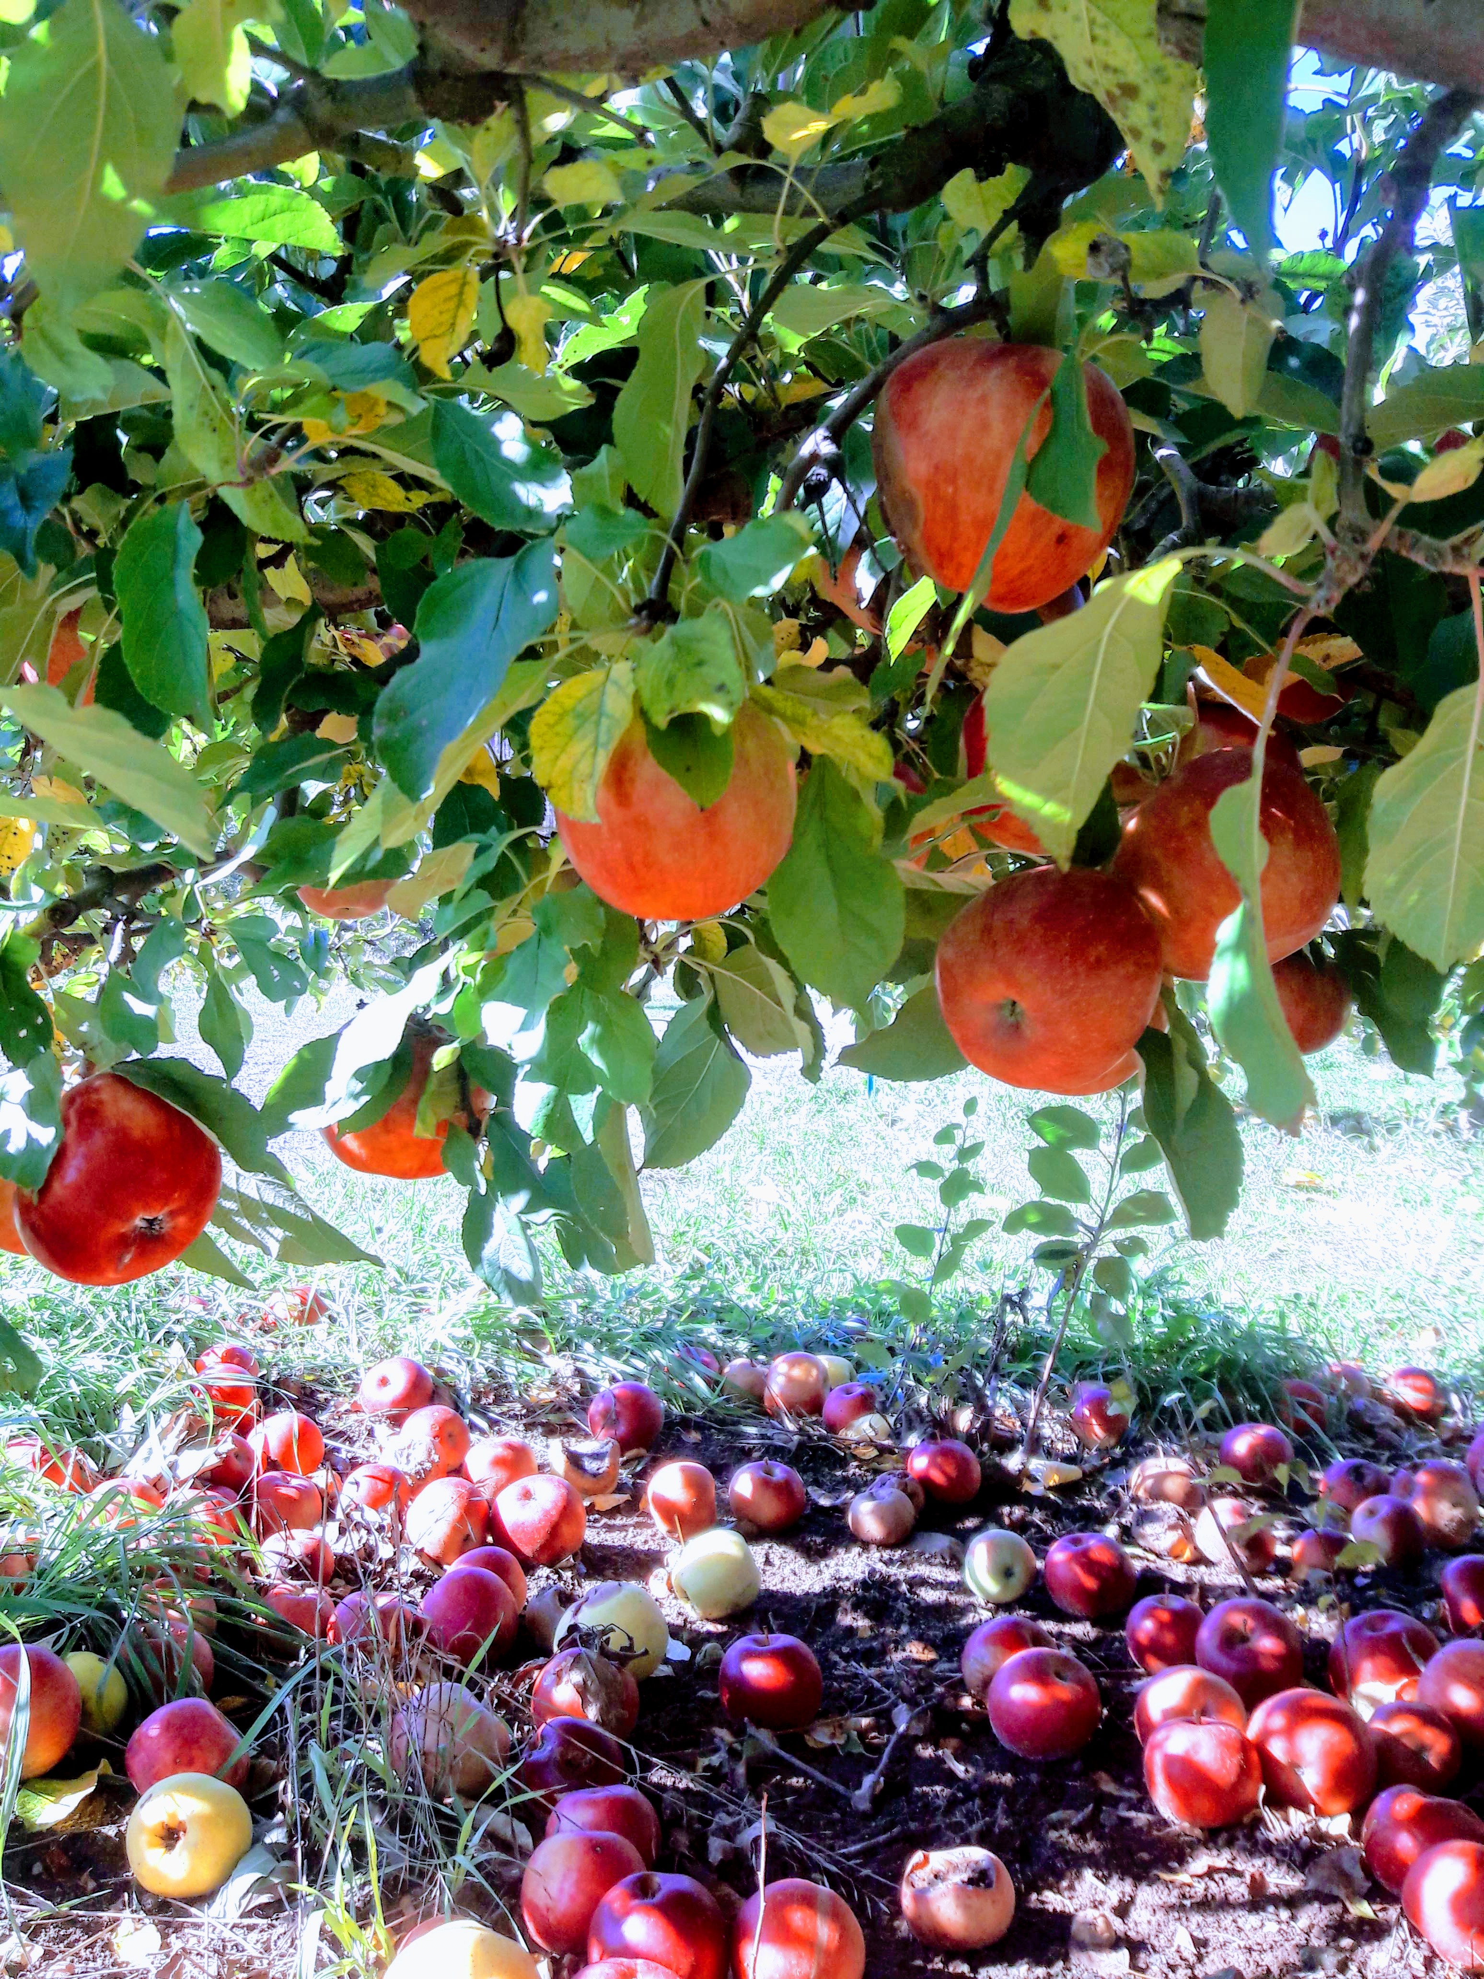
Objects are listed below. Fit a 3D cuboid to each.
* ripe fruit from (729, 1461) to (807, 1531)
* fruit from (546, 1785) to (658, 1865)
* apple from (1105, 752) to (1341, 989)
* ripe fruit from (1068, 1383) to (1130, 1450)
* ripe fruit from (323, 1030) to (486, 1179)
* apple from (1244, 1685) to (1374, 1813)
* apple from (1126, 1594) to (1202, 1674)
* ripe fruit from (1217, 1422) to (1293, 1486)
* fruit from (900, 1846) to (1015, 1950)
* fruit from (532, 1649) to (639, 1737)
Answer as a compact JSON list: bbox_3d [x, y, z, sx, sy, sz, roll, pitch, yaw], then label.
[{"bbox_3d":[0.025,0.497,1.571,0.075,0.068,0.075,0,3,0],"label":"ripe fruit"},{"bbox_3d":[-0.086,0.529,1.001,0.070,0.065,0.070,0,3,-5],"label":"fruit"},{"bbox_3d":[0.168,-0.043,0.555,0.079,0.076,0.079,2,3,0],"label":"apple"},{"bbox_3d":[0.415,0.496,1.856,0.070,0.075,0.070,0,3,0],"label":"ripe fruit"},{"bbox_3d":[-0.162,0.055,0.770,0.079,0.072,0.079,1,3,0],"label":"ripe fruit"},{"bbox_3d":[0.376,0.504,1.060,0.084,0.084,0.080,0,-5,29],"label":"apple"},{"bbox_3d":[0.367,0.561,1.395,0.066,0.063,0.066,2,3,0],"label":"apple"},{"bbox_3d":[0.539,0.487,1.677,0.077,0.068,0.077,0,3,0],"label":"ripe fruit"},{"bbox_3d":[0.130,0.549,0.968,0.067,0.061,0.067,1,3,8],"label":"fruit"},{"bbox_3d":[-0.108,0.490,1.110,0.074,0.068,0.074,1,3,0],"label":"fruit"}]

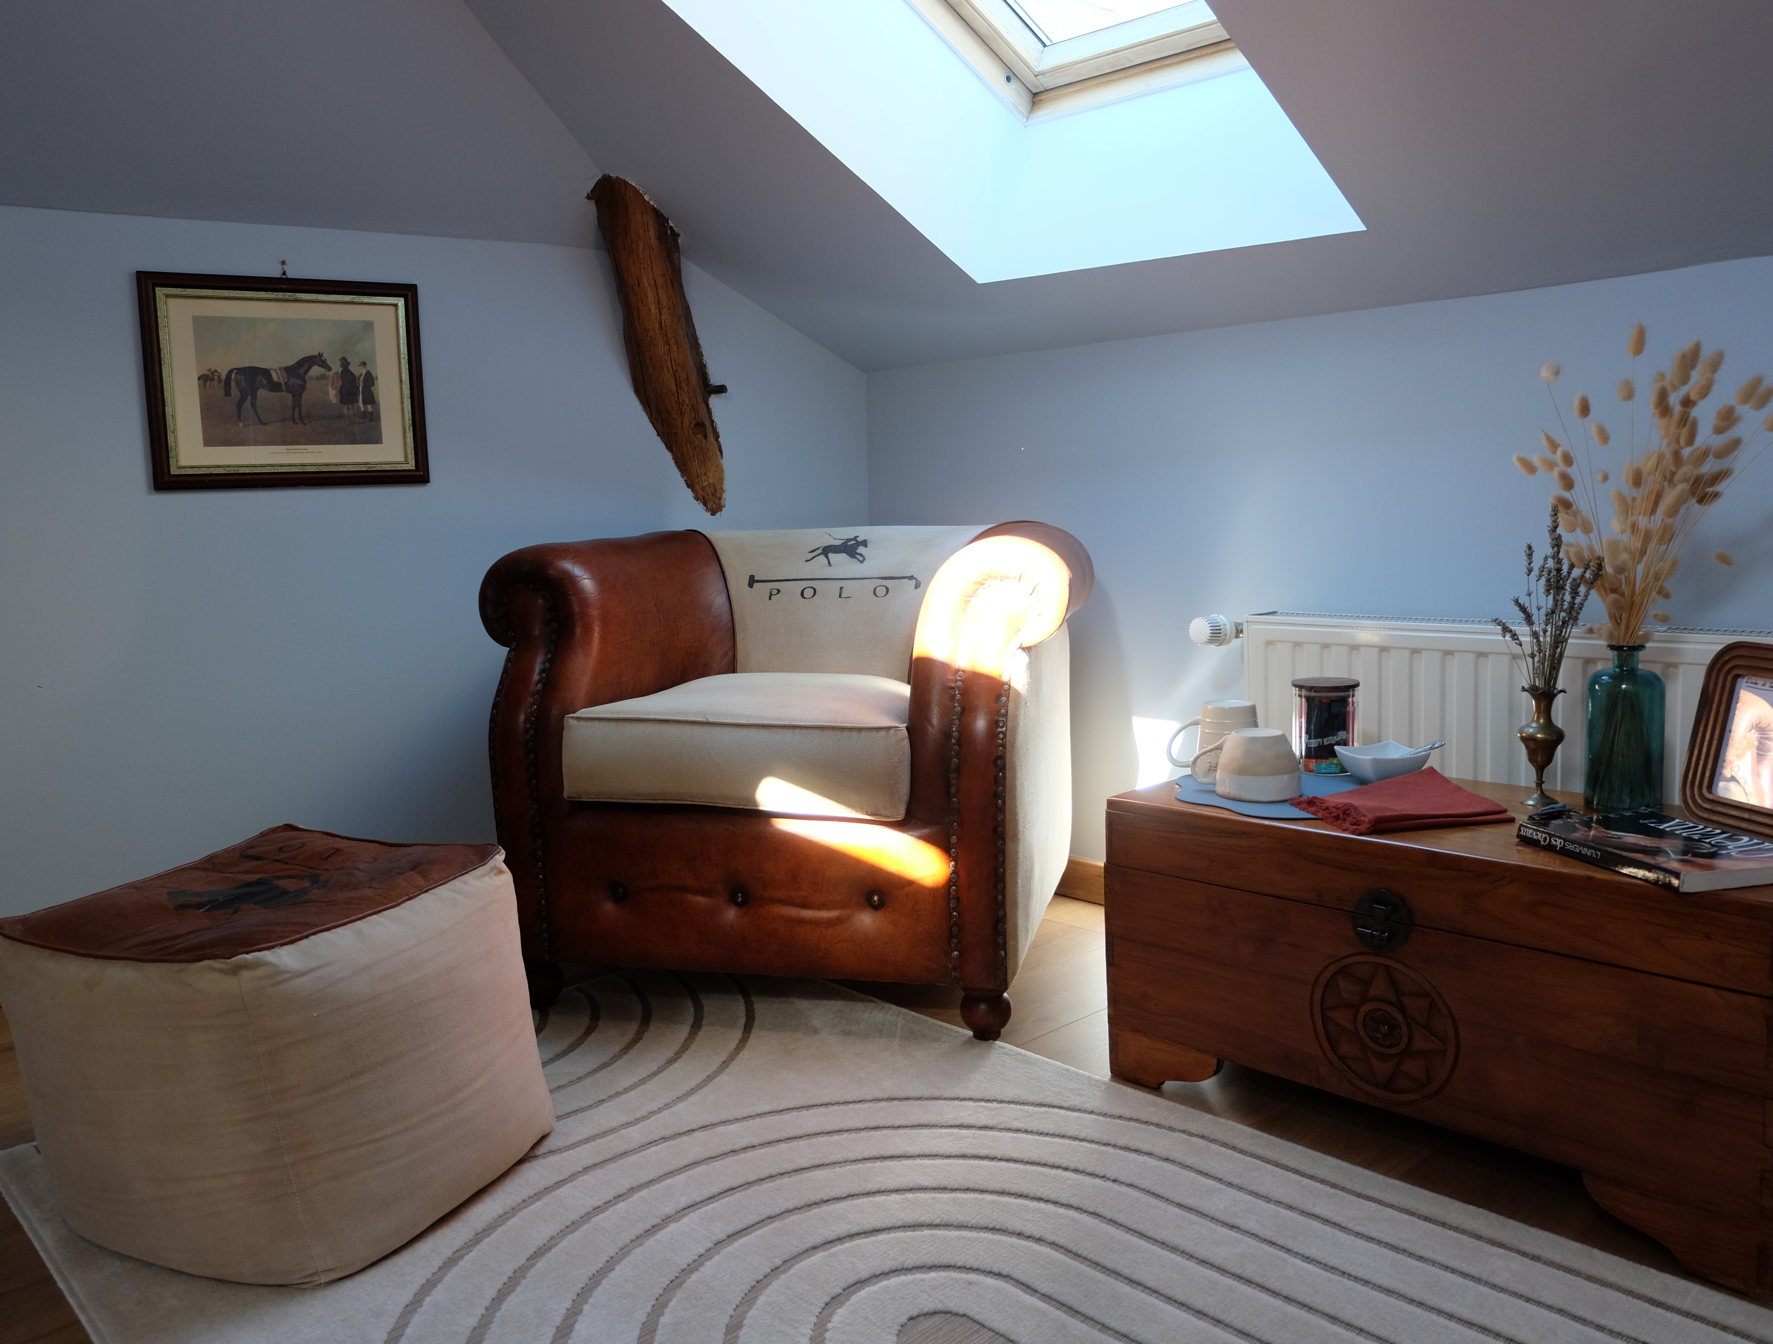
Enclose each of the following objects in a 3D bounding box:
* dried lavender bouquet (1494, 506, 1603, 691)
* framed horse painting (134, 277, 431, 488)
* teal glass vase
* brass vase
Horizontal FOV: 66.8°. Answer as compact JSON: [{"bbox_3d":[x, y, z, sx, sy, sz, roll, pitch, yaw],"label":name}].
[{"bbox_3d":[0.867,-0.075,1.759,0.130,0.280,0.105,0,7,13],"label":"dried lavender bouquet"},{"bbox_3d":[-1.062,-0.512,2.396,0.455,0.367,0.025,-5,7,-29],"label":"framed horse painting"},{"bbox_3d":[0.963,0.072,1.754,0.095,0.207,0.095,-2,7,0],"label":"teal glass vase"},{"bbox_3d":[0.869,0.099,1.780,0.057,0.154,0.057,-2,7,0],"label":"brass vase"}]

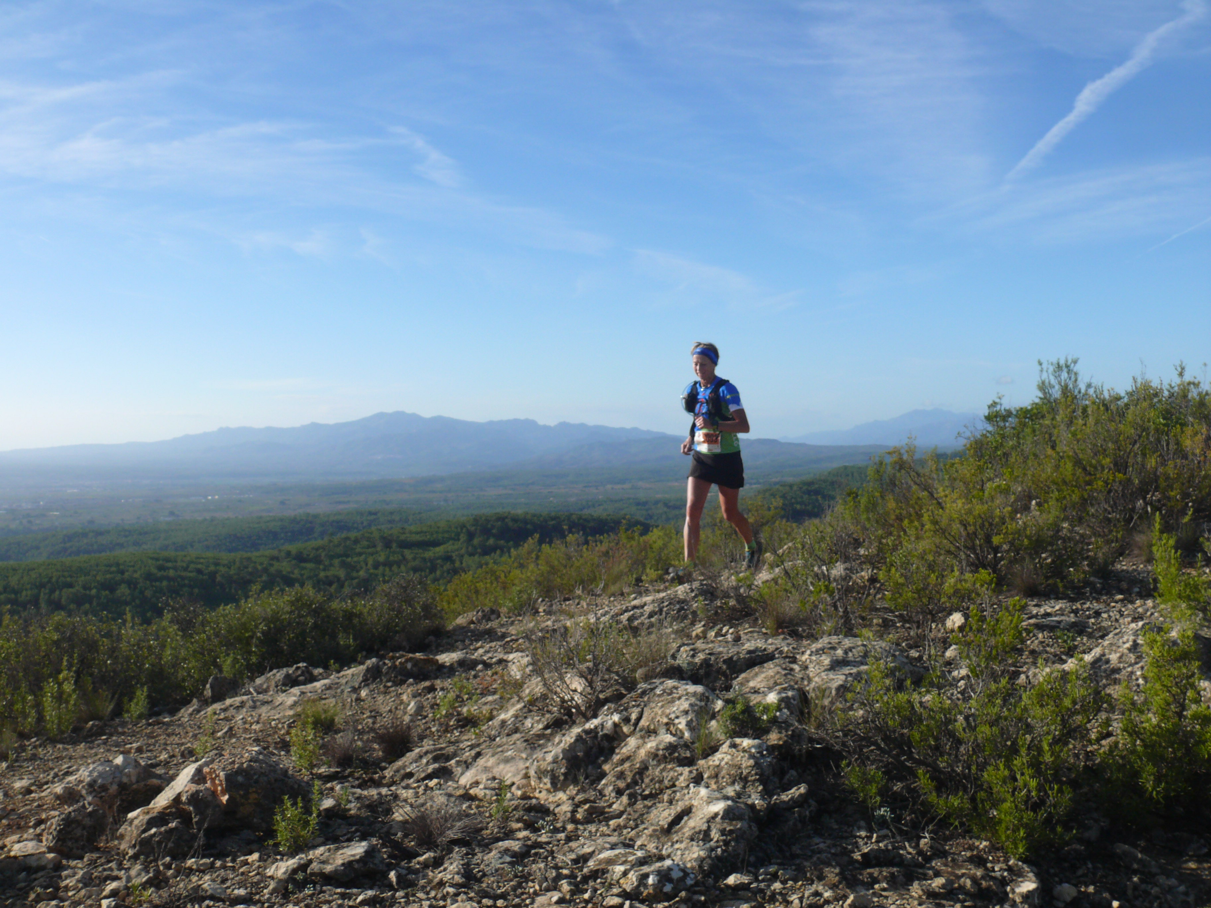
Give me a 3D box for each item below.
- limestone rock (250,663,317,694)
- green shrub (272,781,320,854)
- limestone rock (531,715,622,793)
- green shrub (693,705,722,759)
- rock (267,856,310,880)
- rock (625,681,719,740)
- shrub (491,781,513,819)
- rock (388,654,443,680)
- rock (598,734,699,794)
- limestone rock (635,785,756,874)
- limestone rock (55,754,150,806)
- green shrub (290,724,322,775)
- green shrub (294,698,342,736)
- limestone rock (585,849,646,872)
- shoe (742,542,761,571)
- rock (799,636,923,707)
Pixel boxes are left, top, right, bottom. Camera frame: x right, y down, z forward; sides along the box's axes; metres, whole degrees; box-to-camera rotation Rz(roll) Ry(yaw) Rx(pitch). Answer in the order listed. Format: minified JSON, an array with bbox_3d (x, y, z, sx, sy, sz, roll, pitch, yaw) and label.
[{"bbox_3d":[-1.697,1.181,6.450,0.350,0.145,0.260,0,0,0],"label":"limestone rock"},{"bbox_3d":[-1.036,1.217,4.100,0.155,0.225,0.145,0,1,0],"label":"green shrub"},{"bbox_3d":[-0.107,1.113,4.550,0.320,0.230,0.290,0,1,0],"label":"limestone rock"},{"bbox_3d":[0.322,0.878,3.870,0.090,0.165,0.090,0,0,5],"label":"green shrub"},{"bbox_3d":[-1.008,1.317,3.900,0.135,0.060,0.105,0,1,0],"label":"rock"},{"bbox_3d":[0.296,1.118,5.350,0.400,0.230,0.350,0,0,0],"label":"rock"},{"bbox_3d":[-0.393,1.317,4.650,0.080,0.147,0.080,0,0,0],"label":"shrub"},{"bbox_3d":[-1.010,1.130,6.500,0.295,0.115,0.230,0,0,0],"label":"rock"},{"bbox_3d":[0.160,1.155,4.550,0.345,0.180,0.280,0,1,0],"label":"rock"},{"bbox_3d":[0.305,1.275,4.150,0.410,0.260,0.360,0,0,0],"label":"limestone rock"},{"bbox_3d":[-1.805,1.169,4.400,0.350,0.155,0.280,0,0,-22],"label":"limestone rock"},{"bbox_3d":[-1.186,1.167,4.850,0.125,0.185,0.120,0,1,0],"label":"green shrub"},{"bbox_3d":[-1.257,1.151,5.350,0.195,0.145,0.175,0,1,0],"label":"green shrub"},{"bbox_3d":[0.027,1.112,3.350,0.163,0.050,0.120,0,0,0],"label":"limestone rock"},{"bbox_3d":[0.994,0.693,8.300,0.100,0.110,0.260,0,38,30],"label":"shoe"},{"bbox_3d":[1.127,0.960,5.400,0.530,0.240,0.430,0,1,0],"label":"rock"}]

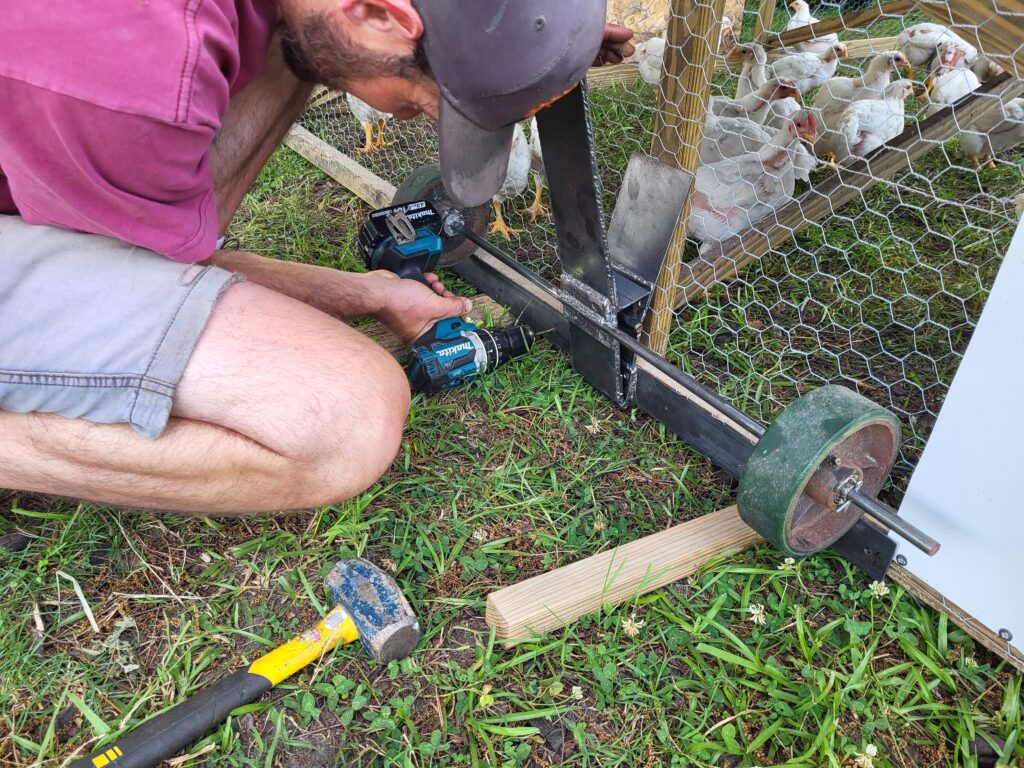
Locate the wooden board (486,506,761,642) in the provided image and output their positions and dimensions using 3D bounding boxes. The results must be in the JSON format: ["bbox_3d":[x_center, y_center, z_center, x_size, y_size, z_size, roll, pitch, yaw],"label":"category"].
[{"bbox_3d":[0.143,0.179,0.773,0.352,0.026,0.038,-13,35,-25],"label":"wooden board"}]

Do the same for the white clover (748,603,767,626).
[{"bbox_3d":[0.225,0.211,0.703,0.018,0.019,0.018,2,31,-1],"label":"white clover"}]

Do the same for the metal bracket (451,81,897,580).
[{"bbox_3d":[0.097,-0.179,0.953,0.178,0.426,0.903,-16,36,-28],"label":"metal bracket"}]

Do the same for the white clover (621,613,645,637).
[{"bbox_3d":[0.108,0.215,0.687,0.021,0.019,0.021,2,31,-1],"label":"white clover"}]

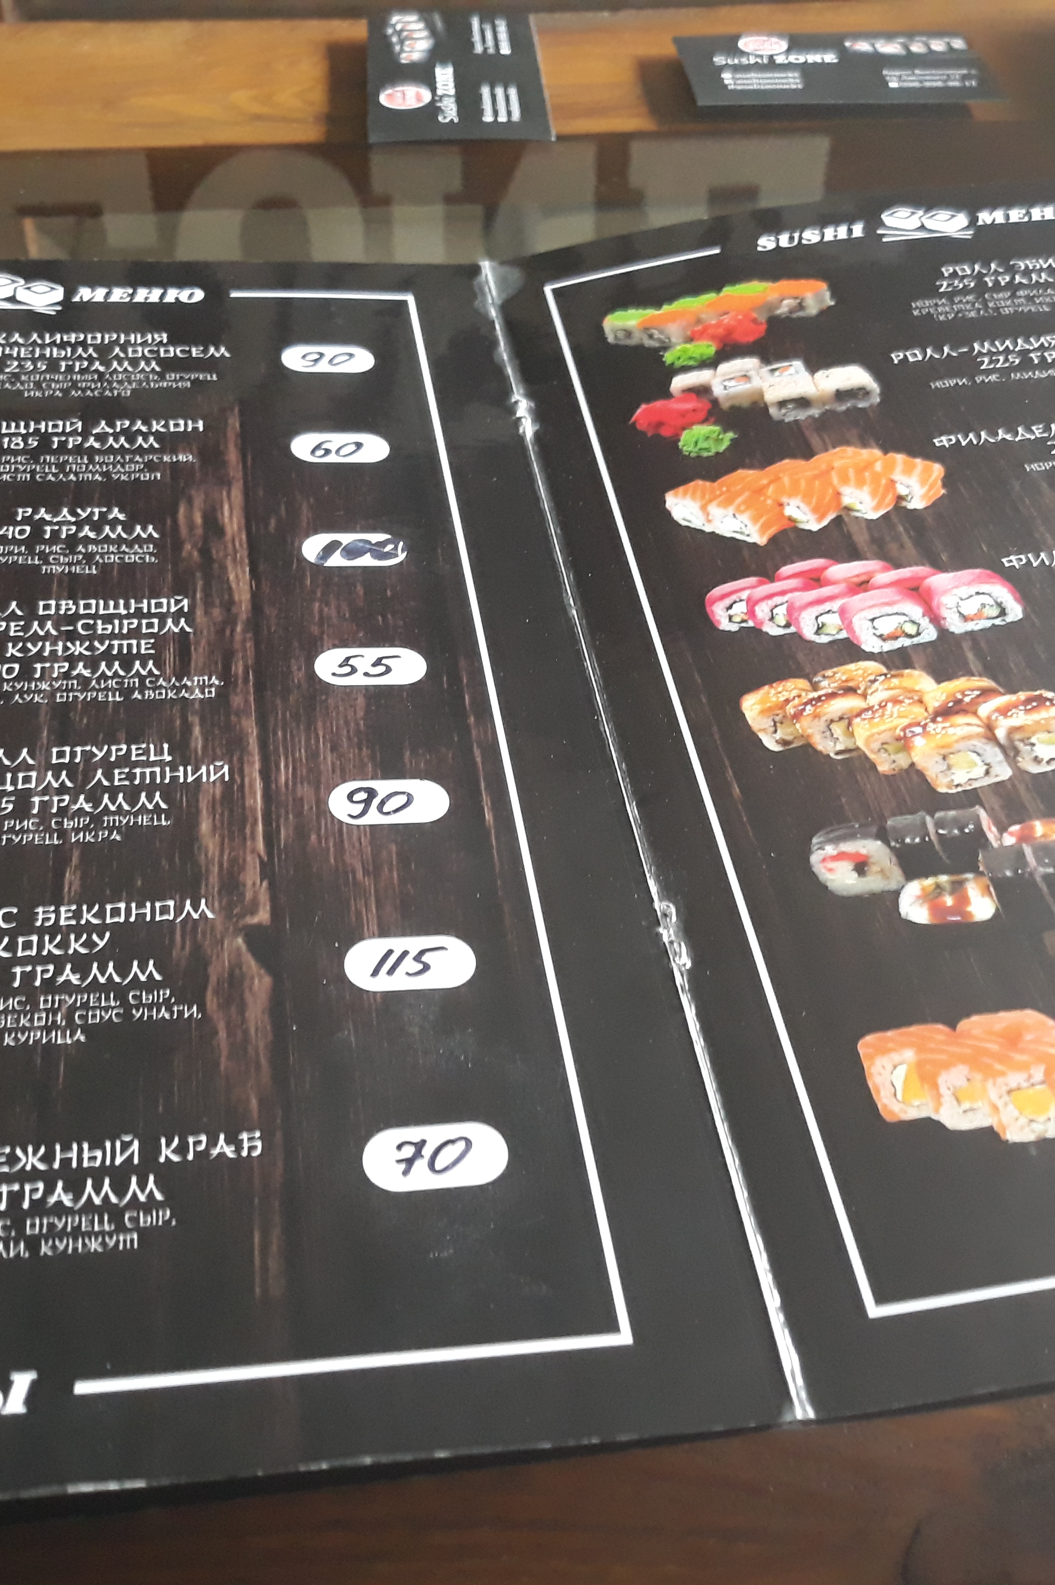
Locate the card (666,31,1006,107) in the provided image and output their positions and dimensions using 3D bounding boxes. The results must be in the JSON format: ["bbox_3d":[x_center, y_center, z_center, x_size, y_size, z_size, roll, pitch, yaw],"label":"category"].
[{"bbox_3d":[0.091,-0.212,0.483,0.090,0.001,0.050,-3,46,-4],"label":"card"}]

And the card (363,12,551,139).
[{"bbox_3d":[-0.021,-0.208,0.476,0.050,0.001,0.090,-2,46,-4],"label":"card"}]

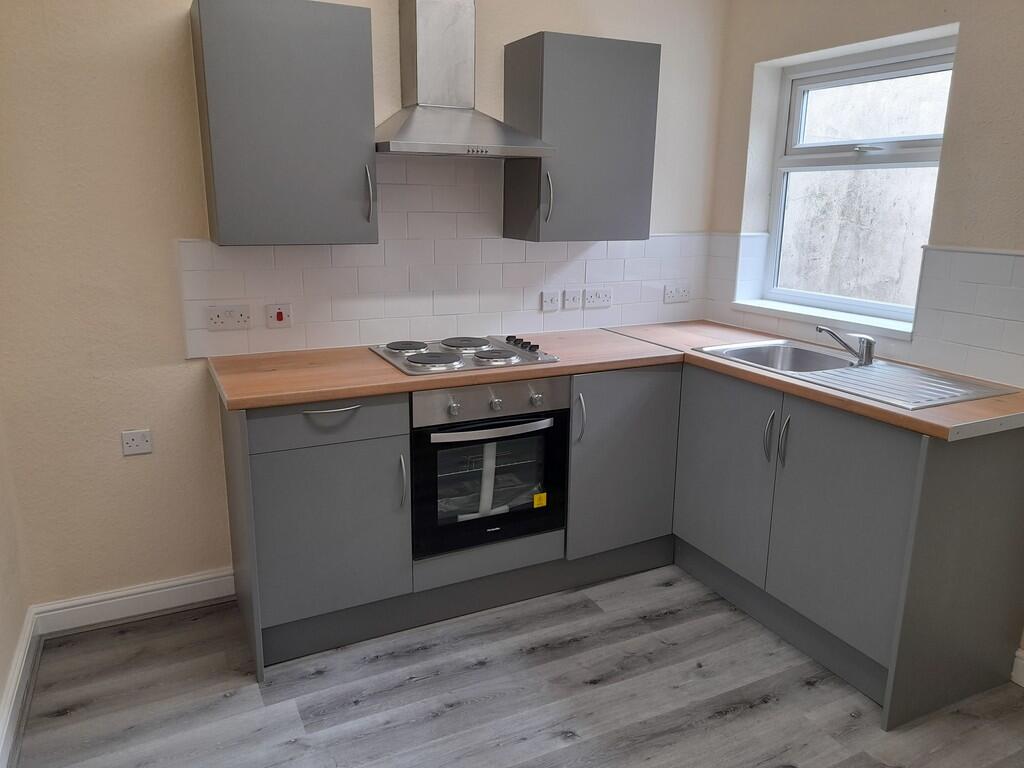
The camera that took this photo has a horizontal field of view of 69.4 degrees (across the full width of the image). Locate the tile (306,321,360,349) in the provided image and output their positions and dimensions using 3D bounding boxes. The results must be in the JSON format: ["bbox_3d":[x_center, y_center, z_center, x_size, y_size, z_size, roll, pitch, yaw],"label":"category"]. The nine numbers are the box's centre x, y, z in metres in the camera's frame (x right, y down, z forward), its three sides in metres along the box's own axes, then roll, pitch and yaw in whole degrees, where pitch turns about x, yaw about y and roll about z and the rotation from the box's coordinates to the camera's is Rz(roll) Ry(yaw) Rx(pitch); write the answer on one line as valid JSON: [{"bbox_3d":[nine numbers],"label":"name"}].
[{"bbox_3d":[-0.674,-0.187,2.790,0.200,0.100,0.010,-6,16,-26],"label":"tile"}]

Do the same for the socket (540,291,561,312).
[{"bbox_3d":[0.168,-0.354,3.167,0.084,0.084,0.015,-6,15,-26],"label":"socket"}]

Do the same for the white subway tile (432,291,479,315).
[{"bbox_3d":[-0.224,-0.333,2.996,0.200,0.100,0.010,-6,15,-26],"label":"white subway tile"}]

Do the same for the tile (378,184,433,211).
[{"bbox_3d":[-0.398,-0.704,2.812,0.200,0.100,0.009,-6,17,-25],"label":"tile"}]

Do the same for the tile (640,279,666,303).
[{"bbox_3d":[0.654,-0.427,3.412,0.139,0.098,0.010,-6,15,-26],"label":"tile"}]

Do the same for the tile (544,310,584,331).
[{"bbox_3d":[0.227,-0.285,3.237,0.200,0.100,0.010,-6,15,-25],"label":"tile"}]

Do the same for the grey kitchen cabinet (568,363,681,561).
[{"bbox_3d":[0.303,0.222,3.053,0.498,0.720,0.581,-6,15,-25],"label":"grey kitchen cabinet"}]

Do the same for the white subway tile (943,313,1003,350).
[{"bbox_3d":[1.516,-0.179,2.432,0.010,0.100,0.200,-6,15,-26],"label":"white subway tile"}]

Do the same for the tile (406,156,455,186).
[{"bbox_3d":[-0.308,-0.811,2.827,0.200,0.099,0.010,-6,15,-26],"label":"tile"}]

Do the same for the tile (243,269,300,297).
[{"bbox_3d":[-0.857,-0.363,2.666,0.200,0.100,0.010,-6,15,-26],"label":"tile"}]

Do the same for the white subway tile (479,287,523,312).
[{"bbox_3d":[-0.042,-0.353,3.089,0.200,0.100,0.009,-6,17,-25],"label":"white subway tile"}]

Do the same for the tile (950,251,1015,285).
[{"bbox_3d":[1.516,-0.372,2.385,0.010,0.098,0.200,-6,15,-26],"label":"tile"}]

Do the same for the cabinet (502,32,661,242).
[{"bbox_3d":[0.265,-0.938,2.904,0.505,0.721,0.317,-6,15,-26],"label":"cabinet"}]

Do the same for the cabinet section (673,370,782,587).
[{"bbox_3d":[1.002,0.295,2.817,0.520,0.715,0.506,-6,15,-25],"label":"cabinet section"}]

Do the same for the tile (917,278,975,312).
[{"bbox_3d":[1.463,-0.293,2.485,0.010,0.099,0.196,-6,15,-25],"label":"tile"}]

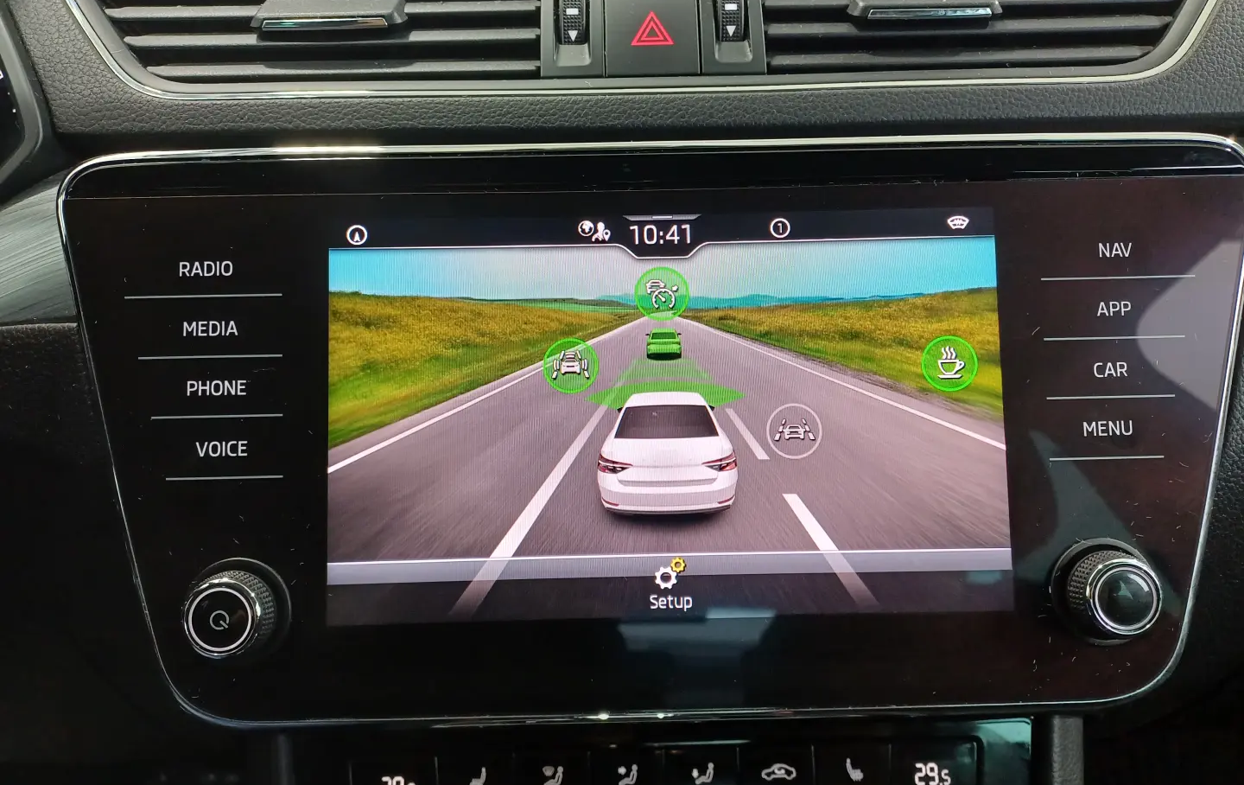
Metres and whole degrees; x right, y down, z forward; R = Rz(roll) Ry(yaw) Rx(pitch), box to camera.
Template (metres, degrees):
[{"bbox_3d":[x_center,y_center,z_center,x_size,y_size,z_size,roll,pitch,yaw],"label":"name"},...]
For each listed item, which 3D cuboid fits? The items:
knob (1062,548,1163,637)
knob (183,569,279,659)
[{"bbox_3d":[0.123,0.051,0.223,0.021,0.021,0.011,-1,-4,-1],"label":"knob"},{"bbox_3d":[-0.097,0.055,0.221,0.021,0.021,0.011,-1,-4,-1],"label":"knob"}]

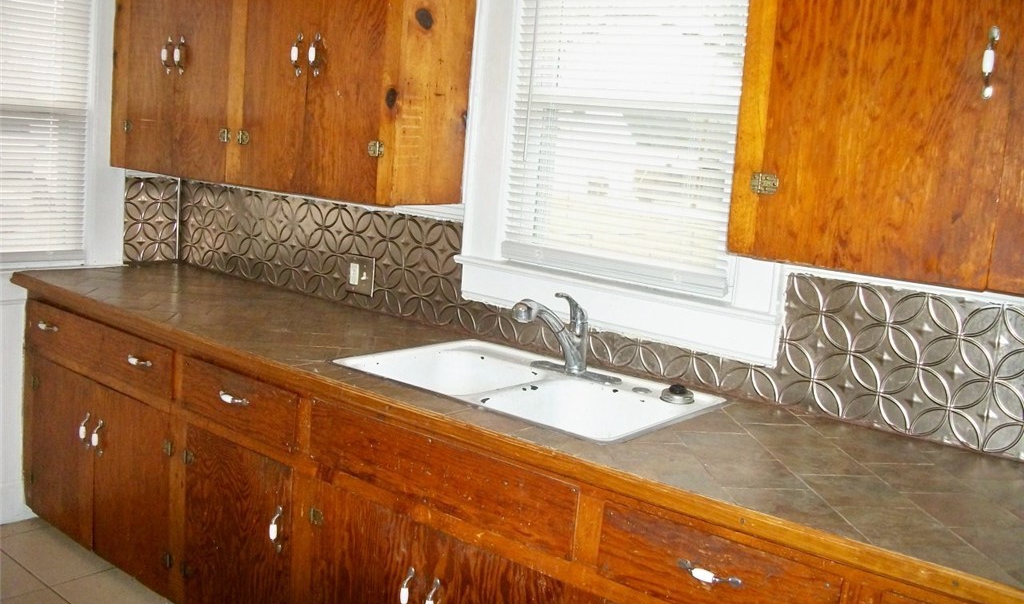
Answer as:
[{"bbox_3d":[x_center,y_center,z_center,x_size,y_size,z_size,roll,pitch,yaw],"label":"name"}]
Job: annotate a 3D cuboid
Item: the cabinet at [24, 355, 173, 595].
[{"bbox_3d":[-1.166,0.506,3.266,0.875,0.580,0.580,12,12,36],"label":"cabinet"}]

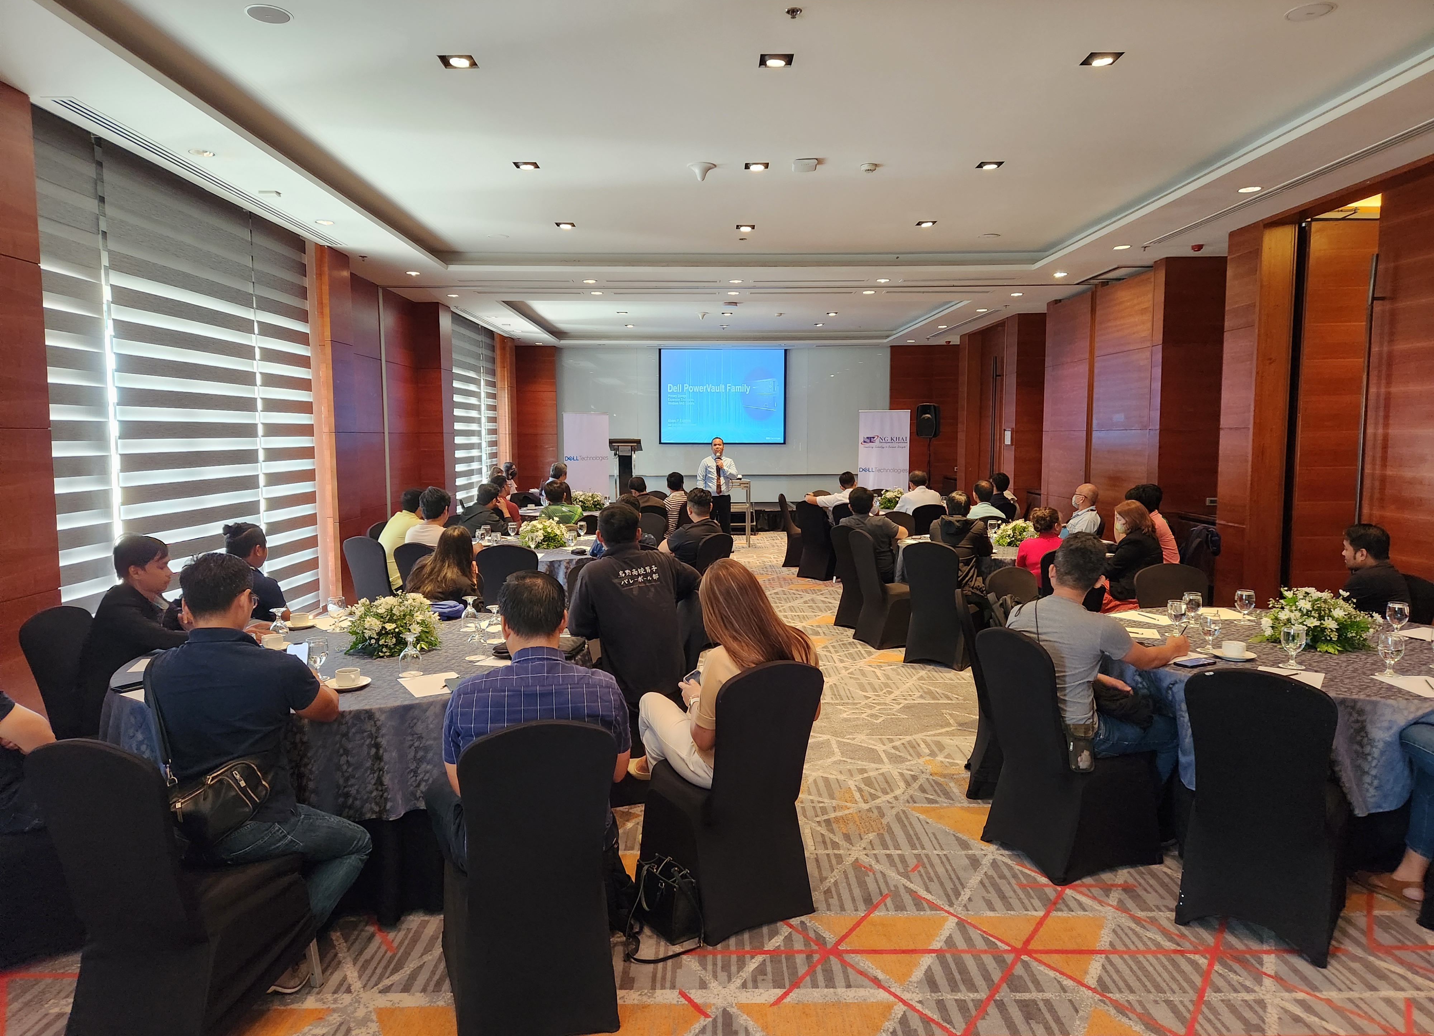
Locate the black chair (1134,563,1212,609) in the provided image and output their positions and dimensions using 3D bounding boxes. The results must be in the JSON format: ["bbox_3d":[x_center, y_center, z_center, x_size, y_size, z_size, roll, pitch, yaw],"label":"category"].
[{"bbox_3d":[2.604,0.745,5.251,0.440,0.930,0.550,0,5,-1],"label":"black chair"}]

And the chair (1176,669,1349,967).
[{"bbox_3d":[1.881,0.927,3.250,0.440,0.930,0.550,4,7,40],"label":"chair"}]

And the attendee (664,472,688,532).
[{"bbox_3d":[-0.540,0.091,11.052,0.500,1.250,0.800,-4,6,-37],"label":"attendee"}]

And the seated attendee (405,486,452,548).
[{"bbox_3d":[-2.099,0.414,7.316,0.530,1.280,0.800,3,6,30],"label":"seated attendee"}]

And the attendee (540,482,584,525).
[{"bbox_3d":[-1.529,0.246,9.409,0.520,1.240,0.800,1,5,11],"label":"attendee"}]

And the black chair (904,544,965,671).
[{"bbox_3d":[1.681,0.608,7.071,0.440,0.925,0.580,3,6,35],"label":"black chair"}]

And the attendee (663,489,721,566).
[{"bbox_3d":[-0.232,0.404,7.521,0.750,1.265,0.550,4,7,41],"label":"attendee"}]

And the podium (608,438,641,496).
[{"bbox_3d":[-1.662,-0.808,17.196,0.600,1.230,0.500,0,5,0],"label":"podium"}]

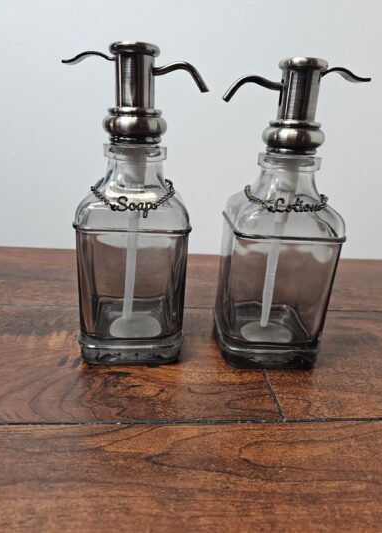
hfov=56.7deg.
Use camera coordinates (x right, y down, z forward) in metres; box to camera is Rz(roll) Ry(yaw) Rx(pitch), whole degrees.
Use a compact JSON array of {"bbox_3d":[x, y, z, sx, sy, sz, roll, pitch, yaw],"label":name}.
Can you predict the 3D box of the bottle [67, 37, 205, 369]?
[{"bbox_3d":[-0.041,-0.038,0.258,0.095,0.211,0.079,3,23,-3],"label":"bottle"}]

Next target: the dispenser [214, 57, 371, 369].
[{"bbox_3d":[0.065,-0.034,0.266,0.095,0.211,0.079,3,23,-2],"label":"dispenser"}]

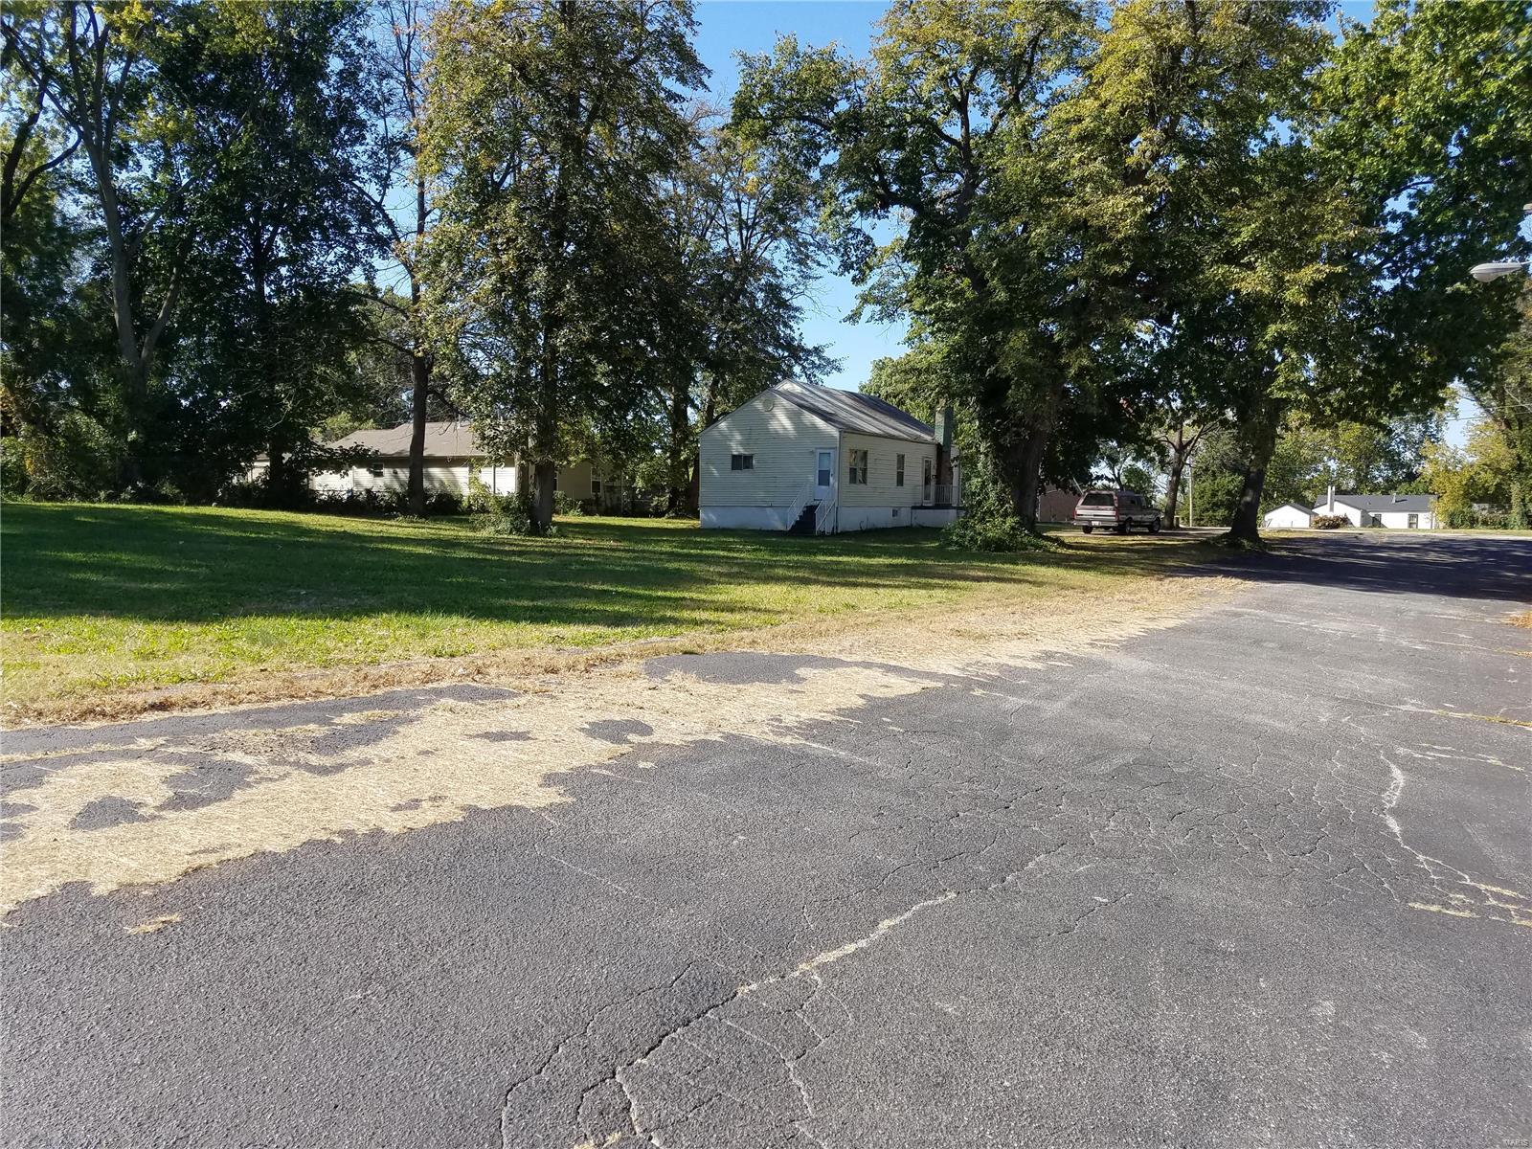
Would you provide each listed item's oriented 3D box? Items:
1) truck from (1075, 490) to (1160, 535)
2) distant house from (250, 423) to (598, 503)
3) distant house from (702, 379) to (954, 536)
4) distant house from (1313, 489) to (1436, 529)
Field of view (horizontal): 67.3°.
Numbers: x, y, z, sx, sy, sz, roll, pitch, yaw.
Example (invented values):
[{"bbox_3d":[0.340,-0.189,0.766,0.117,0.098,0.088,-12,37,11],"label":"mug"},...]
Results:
[{"bbox_3d":[16.304,-2.871,53.121,2.030,1.940,5.400,2,4,36],"label":"truck"},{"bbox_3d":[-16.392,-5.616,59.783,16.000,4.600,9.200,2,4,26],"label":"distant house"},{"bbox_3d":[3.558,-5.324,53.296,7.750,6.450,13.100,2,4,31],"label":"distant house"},{"bbox_3d":[78.211,-8.023,147.776,13.800,4.700,9.500,3,4,38],"label":"distant house"}]

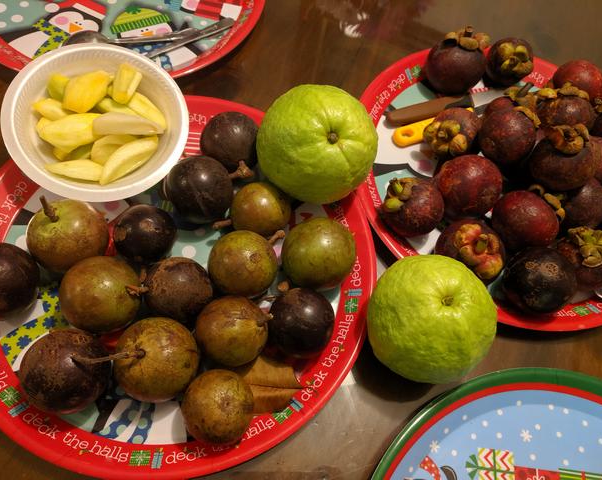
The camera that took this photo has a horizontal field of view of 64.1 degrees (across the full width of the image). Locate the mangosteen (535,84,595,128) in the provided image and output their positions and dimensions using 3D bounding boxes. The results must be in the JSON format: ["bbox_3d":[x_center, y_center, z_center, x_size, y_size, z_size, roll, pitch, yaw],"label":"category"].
[{"bbox_3d":[0.278,-0.136,0.508,0.058,0.058,0.054,-6,102,0],"label":"mangosteen"}]

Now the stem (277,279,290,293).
[{"bbox_3d":[-0.014,0.037,0.386,0.008,0.011,0.008,0,81,18],"label":"stem"}]

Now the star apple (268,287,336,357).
[{"bbox_3d":[0.000,0.065,0.377,0.054,0.053,0.054,3,63,-6],"label":"star apple"}]

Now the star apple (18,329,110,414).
[{"bbox_3d":[-0.168,0.094,0.345,0.059,0.057,0.059,0,63,-7],"label":"star apple"}]

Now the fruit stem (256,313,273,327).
[{"bbox_3d":[-0.027,0.059,0.357,0.013,0.009,0.009,-13,60,27],"label":"fruit stem"}]

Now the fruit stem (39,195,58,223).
[{"bbox_3d":[-0.187,-0.024,0.356,0.006,0.023,0.006,-6,43,0],"label":"fruit stem"}]

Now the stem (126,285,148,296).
[{"bbox_3d":[-0.118,0.036,0.346,0.018,0.008,0.008,3,68,30],"label":"stem"}]

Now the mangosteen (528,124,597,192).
[{"bbox_3d":[0.257,-0.081,0.472,0.063,0.058,0.063,3,63,-6],"label":"mangosteen"}]

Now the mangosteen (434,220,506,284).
[{"bbox_3d":[0.147,0.009,0.419,0.061,0.057,0.061,3,63,-6],"label":"mangosteen"}]

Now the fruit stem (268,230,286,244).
[{"bbox_3d":[-0.020,-0.002,0.397,0.018,0.006,0.006,-35,90,0],"label":"fruit stem"}]

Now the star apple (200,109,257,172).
[{"bbox_3d":[-0.065,-0.091,0.444,0.054,0.053,0.054,0,63,-7],"label":"star apple"}]

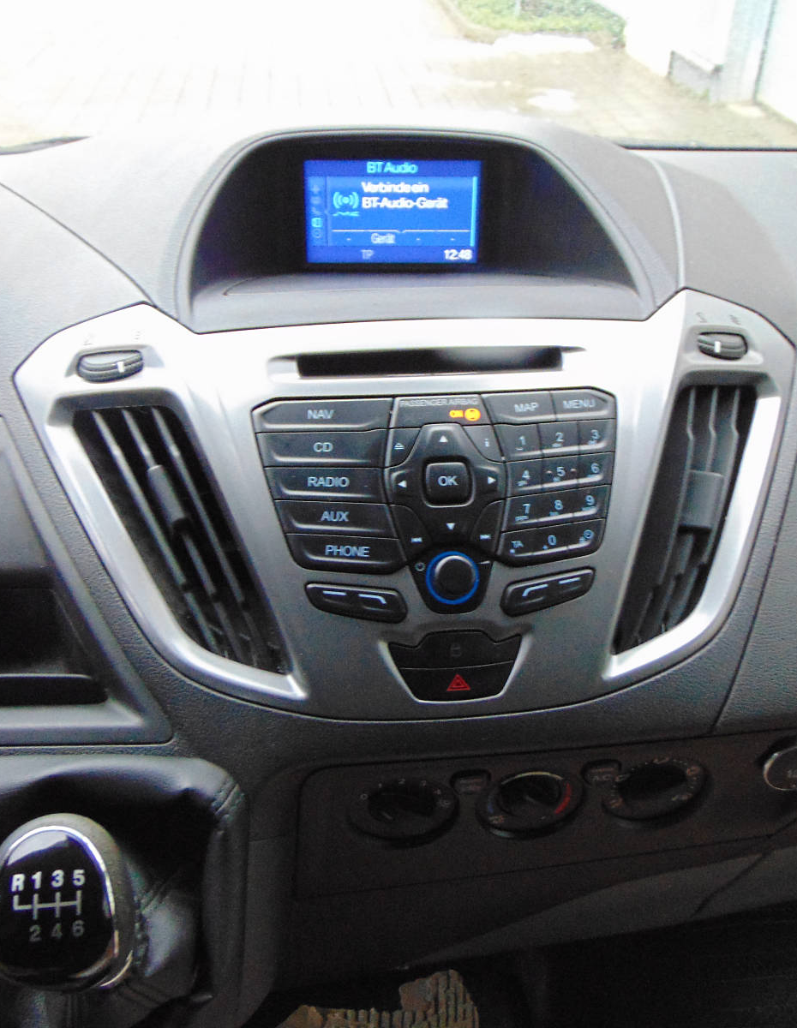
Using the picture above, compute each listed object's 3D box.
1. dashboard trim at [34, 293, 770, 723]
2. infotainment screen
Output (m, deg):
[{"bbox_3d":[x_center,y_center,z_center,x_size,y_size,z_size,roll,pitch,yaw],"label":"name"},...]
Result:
[{"bbox_3d":[0.009,-0.006,0.518,0.405,0.218,0.060,-3,6,-7],"label":"dashboard trim"},{"bbox_3d":[-0.004,-0.188,0.615,0.109,0.064,0.015,-3,20,-7],"label":"infotainment screen"}]

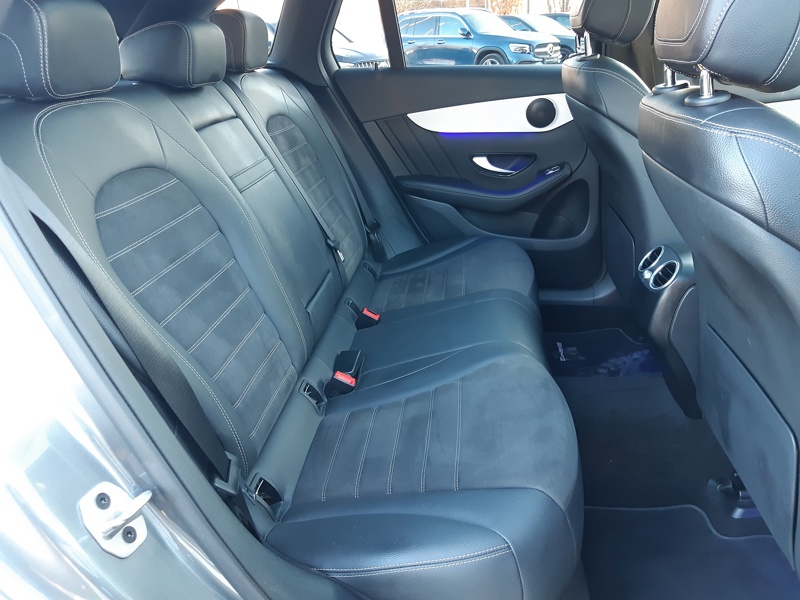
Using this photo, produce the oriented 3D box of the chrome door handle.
[{"bbox_3d":[0.300,-0.423,1.891,0.140,0.054,0.030,3,24,7],"label":"chrome door handle"}]

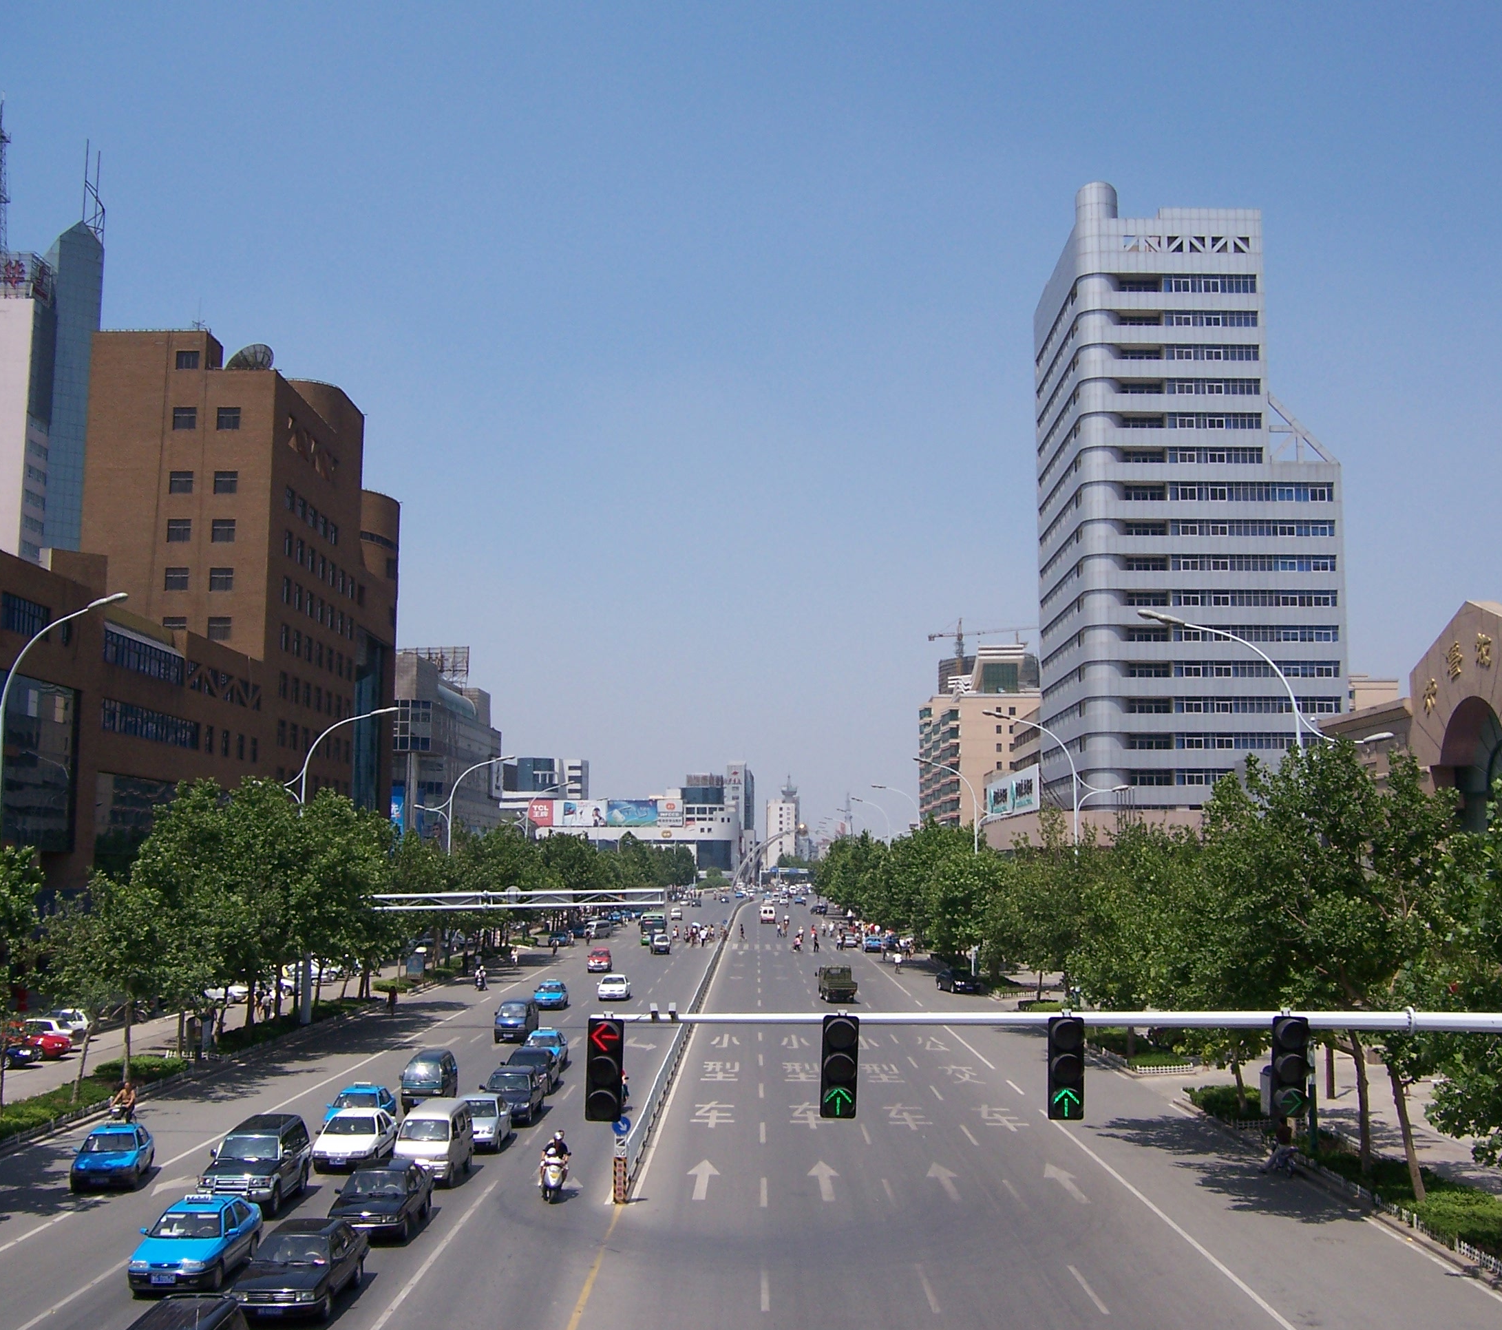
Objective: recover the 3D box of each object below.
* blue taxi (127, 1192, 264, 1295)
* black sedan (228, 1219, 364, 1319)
[{"bbox_3d":[-11.723,12.173,35.917,1.700,1.500,4.380,0,-7,-1],"label":"blue taxi"},{"bbox_3d":[-9.100,12.169,34.348,1.700,1.430,4.600,0,-7,1],"label":"black sedan"}]

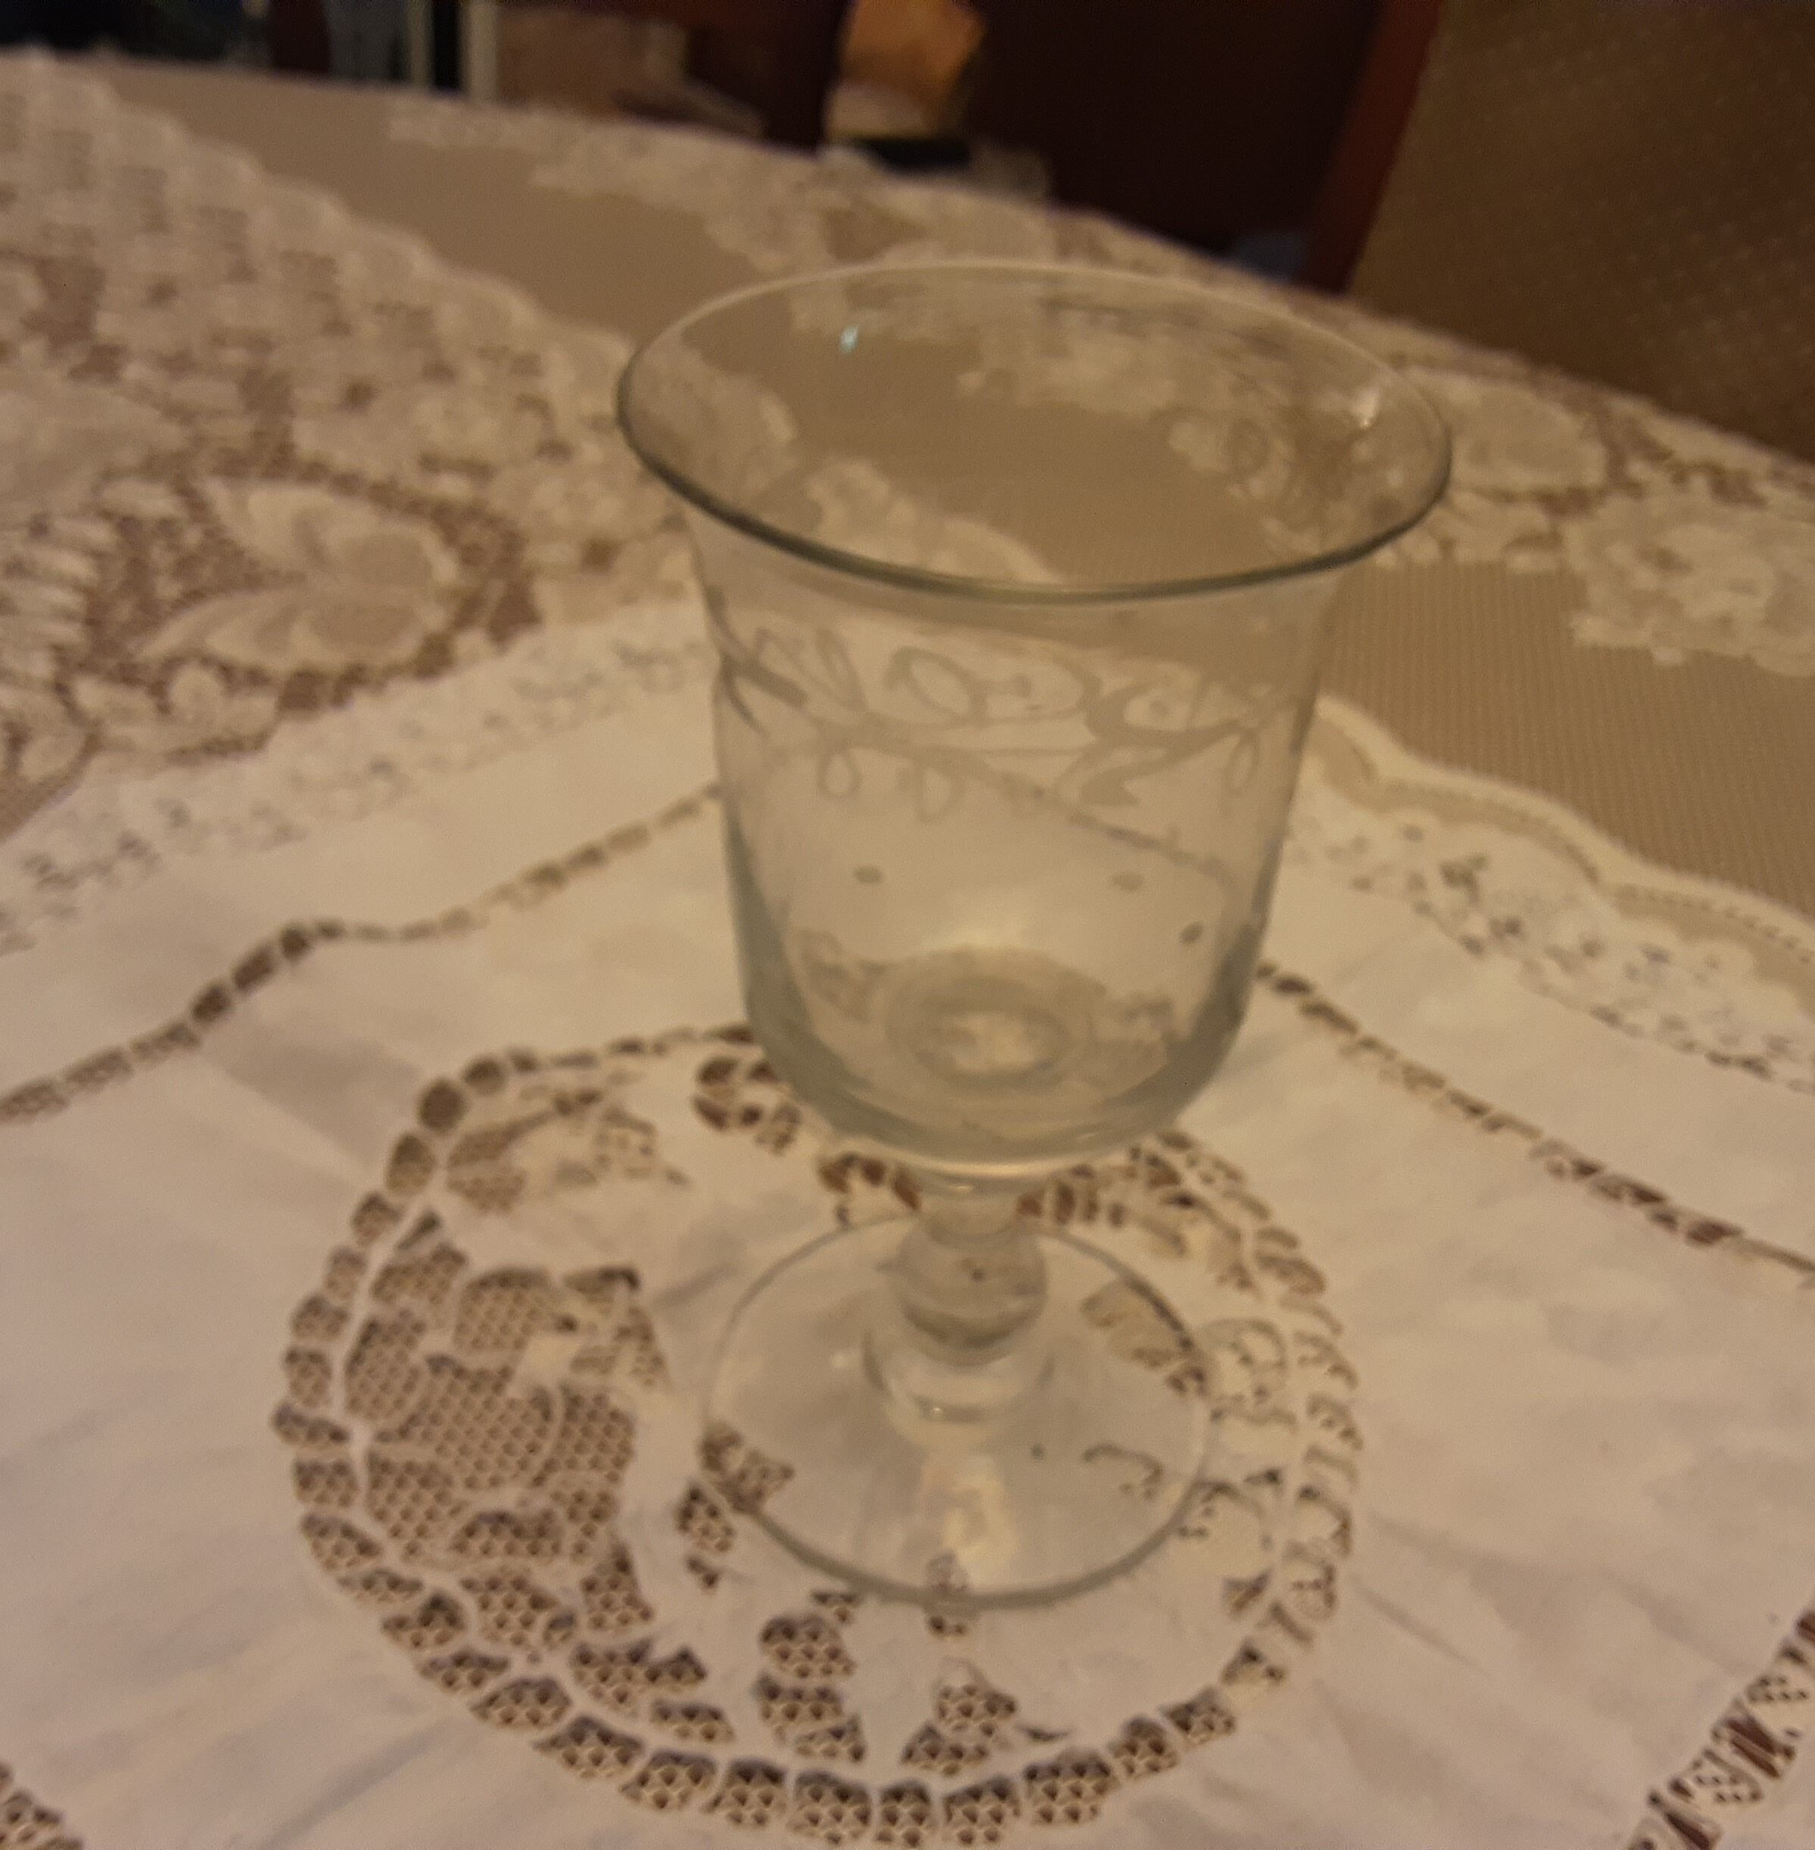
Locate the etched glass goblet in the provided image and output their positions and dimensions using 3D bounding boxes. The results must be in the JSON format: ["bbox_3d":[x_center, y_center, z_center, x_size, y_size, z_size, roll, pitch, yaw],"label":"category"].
[{"bbox_3d":[0.010,0.008,0.246,0.082,0.153,0.082,2,38,0],"label":"etched glass goblet"}]

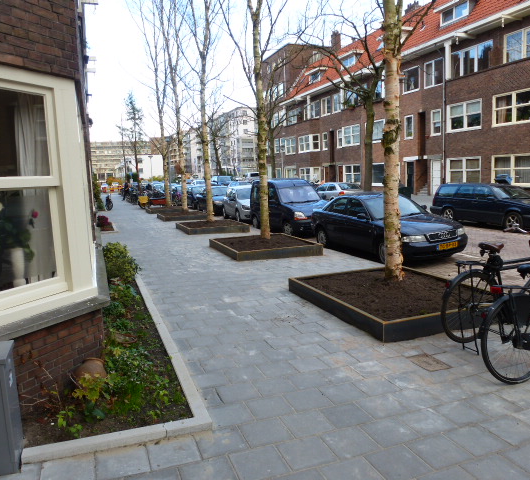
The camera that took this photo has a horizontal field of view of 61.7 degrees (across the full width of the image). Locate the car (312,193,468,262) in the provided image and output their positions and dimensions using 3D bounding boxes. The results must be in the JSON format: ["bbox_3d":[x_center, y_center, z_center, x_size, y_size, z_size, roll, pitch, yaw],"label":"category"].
[{"bbox_3d":[2.740,-0.431,10.704,1.750,1.420,4.480,-5,9,-21],"label":"car"}]

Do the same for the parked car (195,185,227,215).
[{"bbox_3d":[-2.592,-2.210,24.179,1.740,1.450,4.200,-5,9,-21],"label":"parked car"}]

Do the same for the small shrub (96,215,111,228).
[{"bbox_3d":[-5.943,-0.679,16.190,0.520,0.420,0.520,-4,8,-21],"label":"small shrub"}]

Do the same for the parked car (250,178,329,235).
[{"bbox_3d":[0.932,-1.250,15.678,1.680,1.820,4.000,-5,9,-22],"label":"parked car"}]

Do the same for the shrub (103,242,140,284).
[{"bbox_3d":[-2.439,0.366,7.474,0.600,0.600,0.600,-4,8,-21],"label":"shrub"}]

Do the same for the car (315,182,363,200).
[{"bbox_3d":[3.737,-2.438,24.335,1.720,1.430,4.350,-4,8,-21],"label":"car"}]

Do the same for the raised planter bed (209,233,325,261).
[{"bbox_3d":[-0.053,0.155,10.429,1.960,0.190,2.180,-4,8,-21],"label":"raised planter bed"}]

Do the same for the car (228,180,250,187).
[{"bbox_3d":[-2.056,-4.529,39.502,1.720,1.450,4.200,-5,9,-21],"label":"car"}]

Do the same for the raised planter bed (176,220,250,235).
[{"bbox_3d":[-1.817,-0.440,15.005,1.950,0.190,2.150,-4,8,-21],"label":"raised planter bed"}]

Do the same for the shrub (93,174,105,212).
[{"bbox_3d":[-9.752,-2.768,26.110,0.750,2.050,0.850,-4,8,-21],"label":"shrub"}]

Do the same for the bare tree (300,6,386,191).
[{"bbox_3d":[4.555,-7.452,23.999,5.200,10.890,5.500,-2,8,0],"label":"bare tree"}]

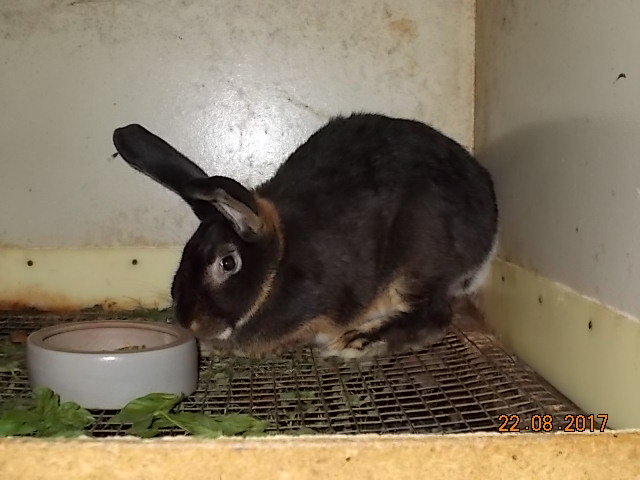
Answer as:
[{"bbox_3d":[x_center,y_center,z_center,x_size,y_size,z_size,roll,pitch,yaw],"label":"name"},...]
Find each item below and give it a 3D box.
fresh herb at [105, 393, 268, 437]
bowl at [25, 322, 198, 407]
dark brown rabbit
[{"bbox_3d":[-0.097,0.125,0.696,0.118,0.026,0.075,0,6,0],"label":"fresh herb"},{"bbox_3d":[-0.176,0.104,0.792,0.142,0.047,0.142,0,6,0],"label":"bowl"},{"bbox_3d":[-0.010,-0.014,0.989,0.400,0.242,0.180,-2,6,-15],"label":"dark brown rabbit"}]

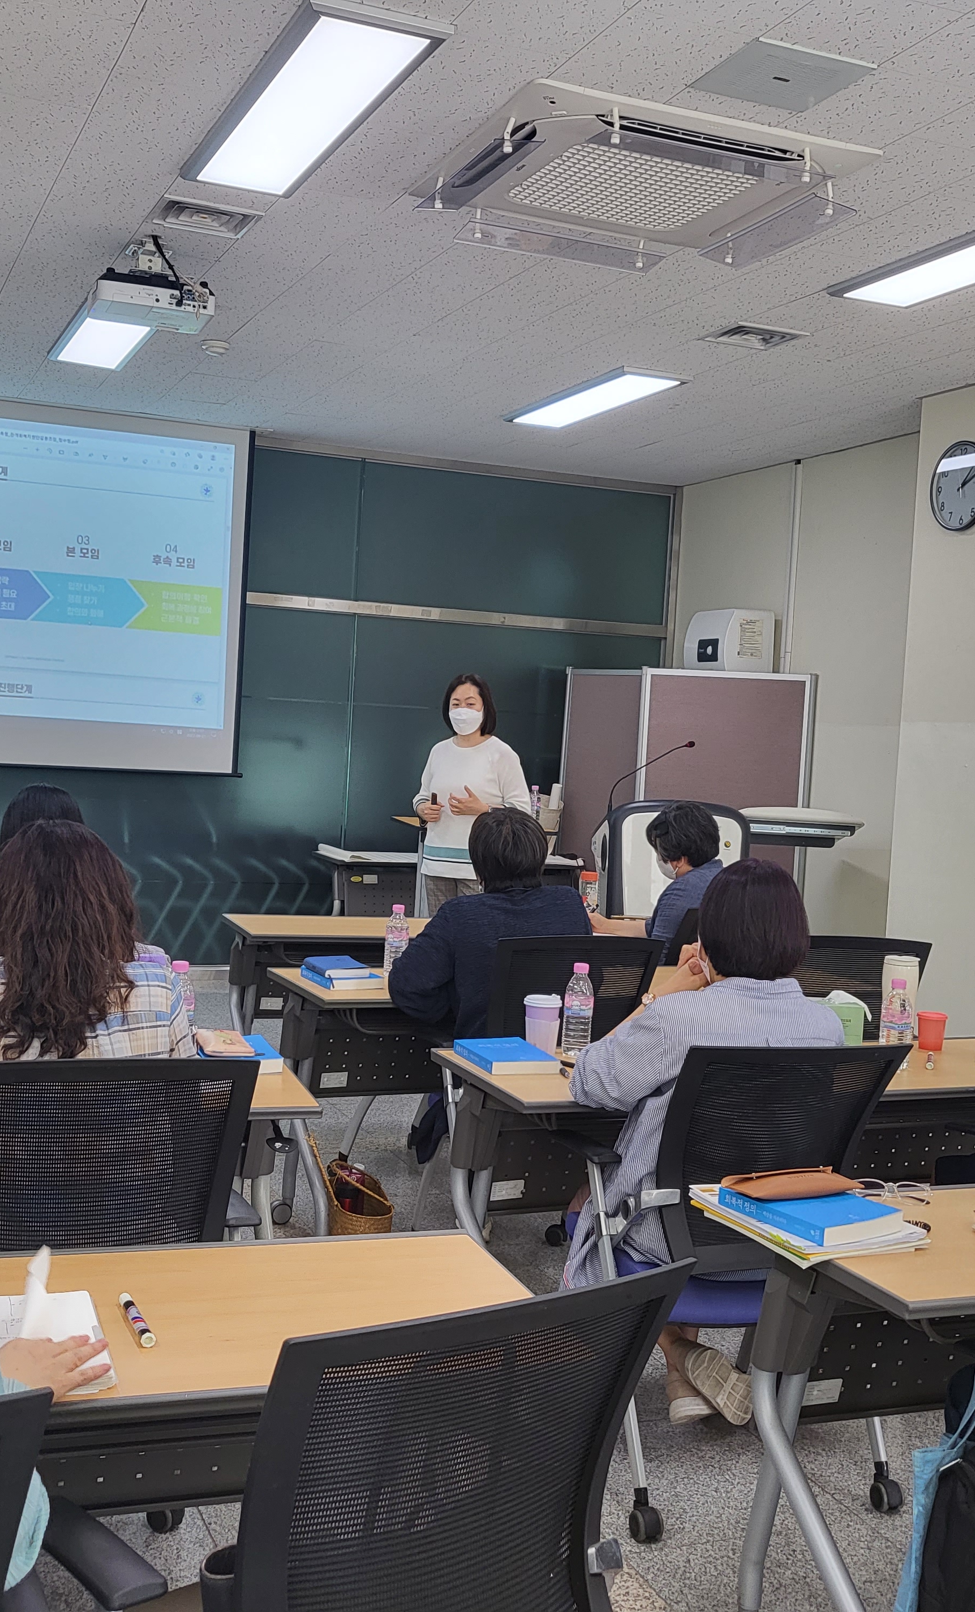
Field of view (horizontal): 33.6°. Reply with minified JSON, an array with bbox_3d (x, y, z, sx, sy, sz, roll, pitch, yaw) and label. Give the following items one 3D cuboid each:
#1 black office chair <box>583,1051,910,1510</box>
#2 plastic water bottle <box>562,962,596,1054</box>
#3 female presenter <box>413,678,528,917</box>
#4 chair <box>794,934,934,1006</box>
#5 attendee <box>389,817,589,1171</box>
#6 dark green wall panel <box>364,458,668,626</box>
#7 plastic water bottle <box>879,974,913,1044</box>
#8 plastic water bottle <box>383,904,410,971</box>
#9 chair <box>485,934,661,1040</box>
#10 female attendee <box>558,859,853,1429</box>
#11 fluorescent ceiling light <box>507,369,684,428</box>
[{"bbox_3d":[0.461,0.868,3.102,0.600,0.940,0.620,2,3,-22],"label":"black office chair"},{"bbox_3d":[0.211,0.457,3.678,0.066,0.204,0.066,3,3,0],"label":"plastic water bottle"},{"bbox_3d":[-0.095,0.265,6.816,0.500,1.610,0.340,4,3,14],"label":"female presenter"},{"bbox_3d":[0.871,0.788,4.543,0.600,0.910,0.600,2,3,-15],"label":"chair"},{"bbox_3d":[-0.067,0.616,4.329,0.550,1.260,0.750,2,3,-23],"label":"attendee"},{"bbox_3d":[0.189,-1.473,9.200,1.920,0.790,0.030,2,3,-23],"label":"dark green wall panel"},{"bbox_3d":[0.951,0.496,3.713,0.066,0.204,0.066,2,3,-23],"label":"plastic water bottle"},{"bbox_3d":[-0.265,0.381,4.653,0.066,0.204,0.066,3,3,0],"label":"plastic water bottle"},{"bbox_3d":[0.115,0.765,4.250,0.600,0.910,0.600,2,3,-23],"label":"chair"},{"bbox_3d":[0.417,0.693,3.089,0.530,1.210,0.620,2,3,-23],"label":"female attendee"},{"bbox_3d":[0.476,-1.803,7.286,0.330,0.060,1.290,2,3,-23],"label":"fluorescent ceiling light"}]

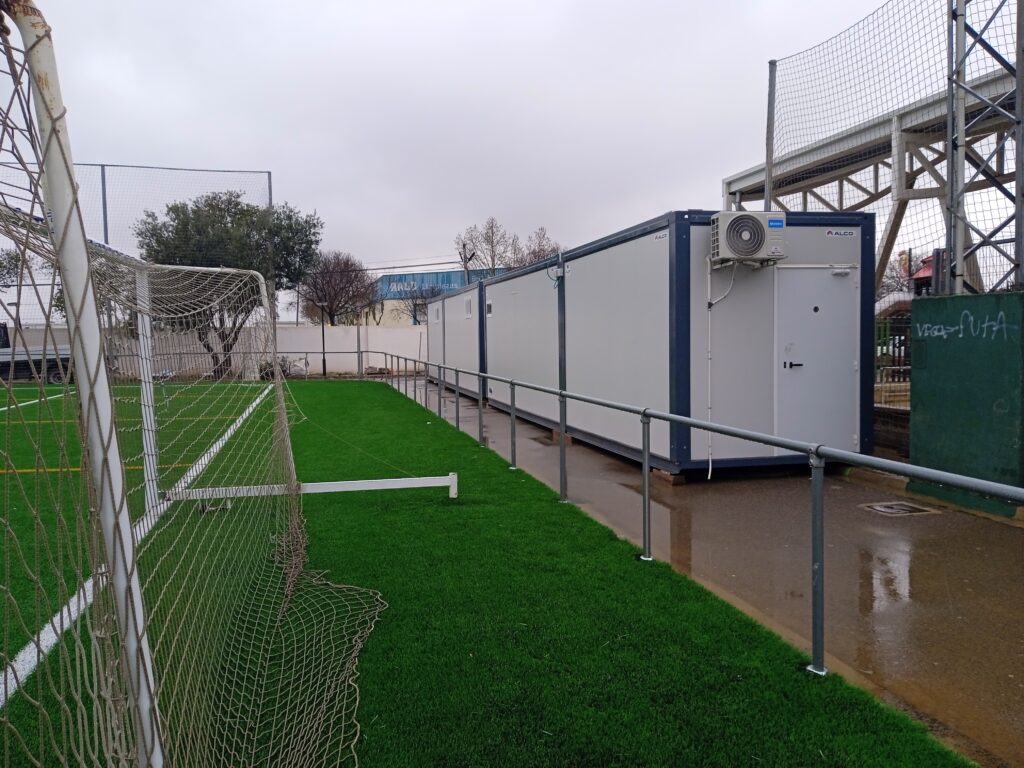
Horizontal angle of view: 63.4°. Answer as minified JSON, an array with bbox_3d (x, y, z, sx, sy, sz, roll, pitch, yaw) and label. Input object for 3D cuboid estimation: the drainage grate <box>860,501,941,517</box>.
[{"bbox_3d":[3.595,1.179,7.710,0.480,0.040,0.480,-2,3,-13],"label":"drainage grate"}]

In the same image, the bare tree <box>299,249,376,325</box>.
[{"bbox_3d":[-9.482,-3.922,44.500,4.300,6.500,4.300,-2,3,-13],"label":"bare tree"}]

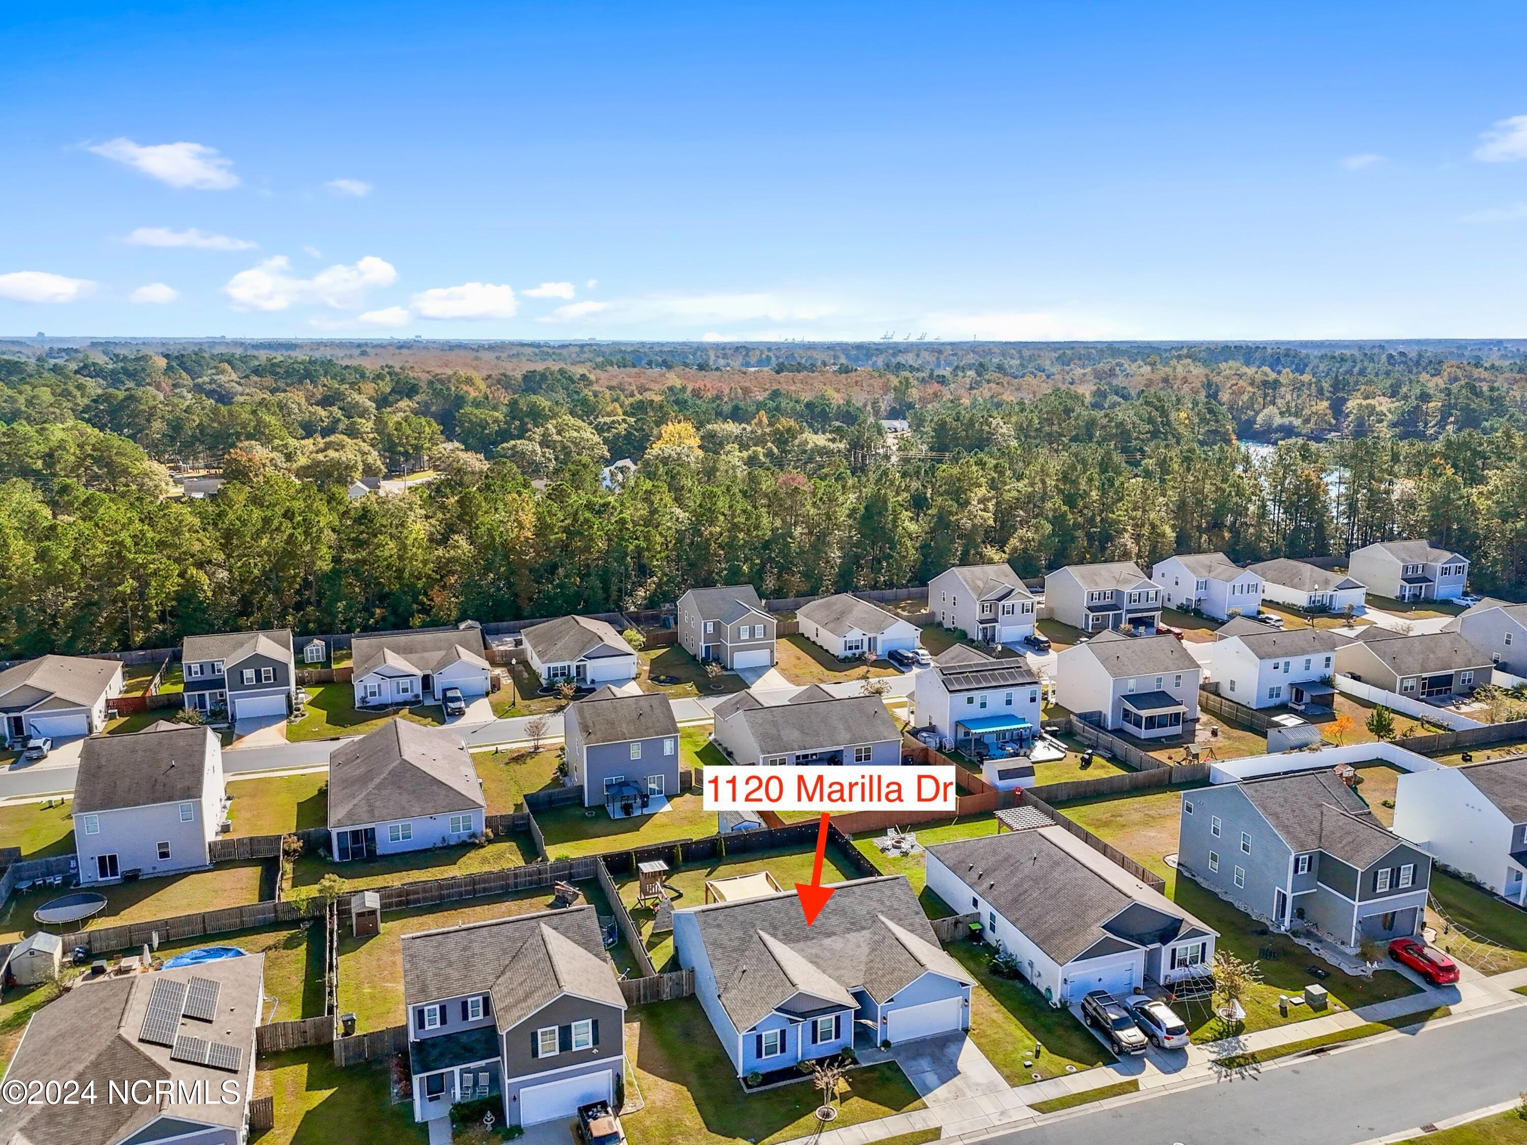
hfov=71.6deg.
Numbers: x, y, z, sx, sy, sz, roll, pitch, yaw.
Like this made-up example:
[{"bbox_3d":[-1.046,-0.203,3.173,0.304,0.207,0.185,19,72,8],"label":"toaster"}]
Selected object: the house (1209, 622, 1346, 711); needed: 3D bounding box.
[{"bbox_3d":[60.356,10.513,128.482,10.980,7.750,12.100,-4,13,-19],"label":"house"}]

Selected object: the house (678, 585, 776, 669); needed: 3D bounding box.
[{"bbox_3d":[-4.895,6.634,139.669,9.600,8.500,14.000,-4,13,-20],"label":"house"}]

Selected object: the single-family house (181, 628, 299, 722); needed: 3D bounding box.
[{"bbox_3d":[-61.220,11.540,124.000,11.700,8.100,12.800,-5,13,-20],"label":"single-family house"}]

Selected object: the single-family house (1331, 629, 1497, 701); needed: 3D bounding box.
[{"bbox_3d":[77.934,10.118,131.248,15.500,5.600,14.800,-4,13,-20],"label":"single-family house"}]

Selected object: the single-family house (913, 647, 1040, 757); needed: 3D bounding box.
[{"bbox_3d":[22.725,13.057,116.758,11.270,7.750,11.500,-4,13,-20],"label":"single-family house"}]

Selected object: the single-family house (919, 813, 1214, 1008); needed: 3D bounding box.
[{"bbox_3d":[21.154,22.401,75.165,12.300,5.750,17.400,-4,13,-20],"label":"single-family house"}]

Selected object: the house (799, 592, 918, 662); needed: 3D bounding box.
[{"bbox_3d":[13.351,6.855,149.416,12.220,5.600,15.000,-5,13,-20],"label":"house"}]

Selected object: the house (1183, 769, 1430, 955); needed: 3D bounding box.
[{"bbox_3d":[40.990,20.560,81.090,9.500,8.950,15.450,-4,13,-19],"label":"house"}]

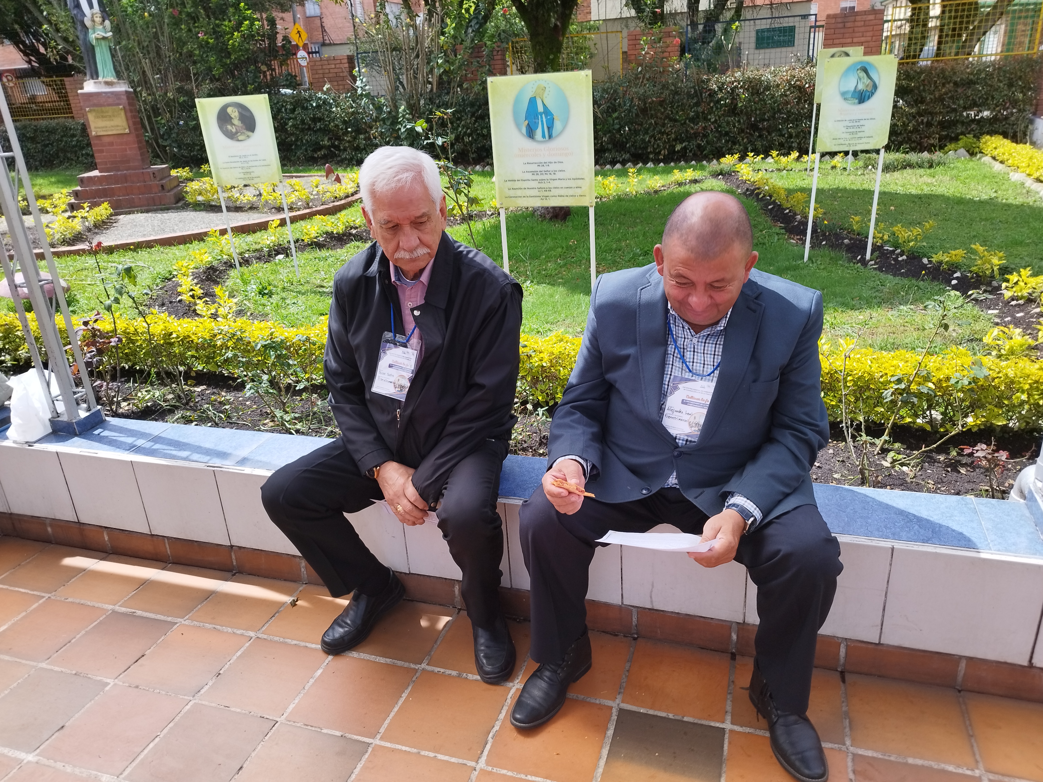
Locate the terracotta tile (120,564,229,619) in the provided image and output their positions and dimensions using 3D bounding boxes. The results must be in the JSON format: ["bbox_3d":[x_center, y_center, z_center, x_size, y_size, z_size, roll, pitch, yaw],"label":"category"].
[{"bbox_3d":[-1.077,0.628,2.262,0.230,0.015,0.236,4,22,18],"label":"terracotta tile"}]

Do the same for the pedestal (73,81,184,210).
[{"bbox_3d":[-5.001,-3.029,9.003,1.167,1.492,1.167,-9,22,-14],"label":"pedestal"}]

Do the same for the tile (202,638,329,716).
[{"bbox_3d":[-0.661,0.747,1.890,0.240,0.015,0.232,4,22,17],"label":"tile"}]

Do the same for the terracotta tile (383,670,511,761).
[{"bbox_3d":[-0.173,0.777,1.736,0.240,0.015,0.232,4,22,17],"label":"terracotta tile"}]

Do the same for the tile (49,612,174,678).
[{"bbox_3d":[-1.151,0.717,2.042,0.232,0.015,0.234,4,22,18],"label":"tile"}]

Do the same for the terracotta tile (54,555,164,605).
[{"bbox_3d":[-1.327,0.613,2.340,0.231,0.015,0.236,4,22,18],"label":"terracotta tile"}]

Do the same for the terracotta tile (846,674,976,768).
[{"bbox_3d":[0.875,0.751,1.646,0.240,0.015,0.228,4,22,17],"label":"terracotta tile"}]

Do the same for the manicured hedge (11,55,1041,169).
[{"bbox_3d":[-1.800,-4.337,12.060,18.000,1.350,1.000,4,22,18],"label":"manicured hedge"}]

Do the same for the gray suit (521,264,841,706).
[{"bbox_3d":[0.373,0.185,1.696,0.671,0.955,0.563,5,22,20],"label":"gray suit"}]

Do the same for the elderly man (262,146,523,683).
[{"bbox_3d":[-0.294,0.038,1.882,0.660,1.272,0.532,6,23,23],"label":"elderly man"}]

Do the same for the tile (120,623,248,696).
[{"bbox_3d":[-0.911,0.731,1.968,0.237,0.015,0.235,4,22,18],"label":"tile"}]

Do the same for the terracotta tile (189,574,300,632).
[{"bbox_3d":[-0.831,0.644,2.183,0.240,0.015,0.228,4,22,17],"label":"terracotta tile"}]

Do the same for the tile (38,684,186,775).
[{"bbox_3d":[-0.982,0.818,1.751,0.236,0.015,0.233,4,22,18],"label":"tile"}]

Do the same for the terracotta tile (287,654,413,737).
[{"bbox_3d":[-0.417,0.762,1.813,0.240,0.015,0.232,4,22,17],"label":"terracotta tile"}]

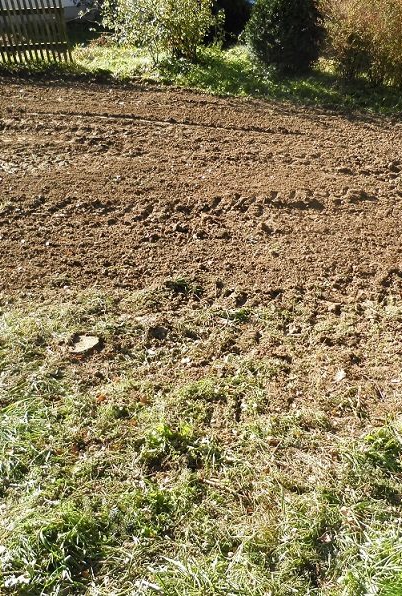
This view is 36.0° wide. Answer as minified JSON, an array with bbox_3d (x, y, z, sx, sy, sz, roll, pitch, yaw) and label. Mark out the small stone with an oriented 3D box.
[{"bbox_3d":[-0.626,0.250,3.300,0.165,0.055,0.125,-4,32,0],"label":"small stone"}]

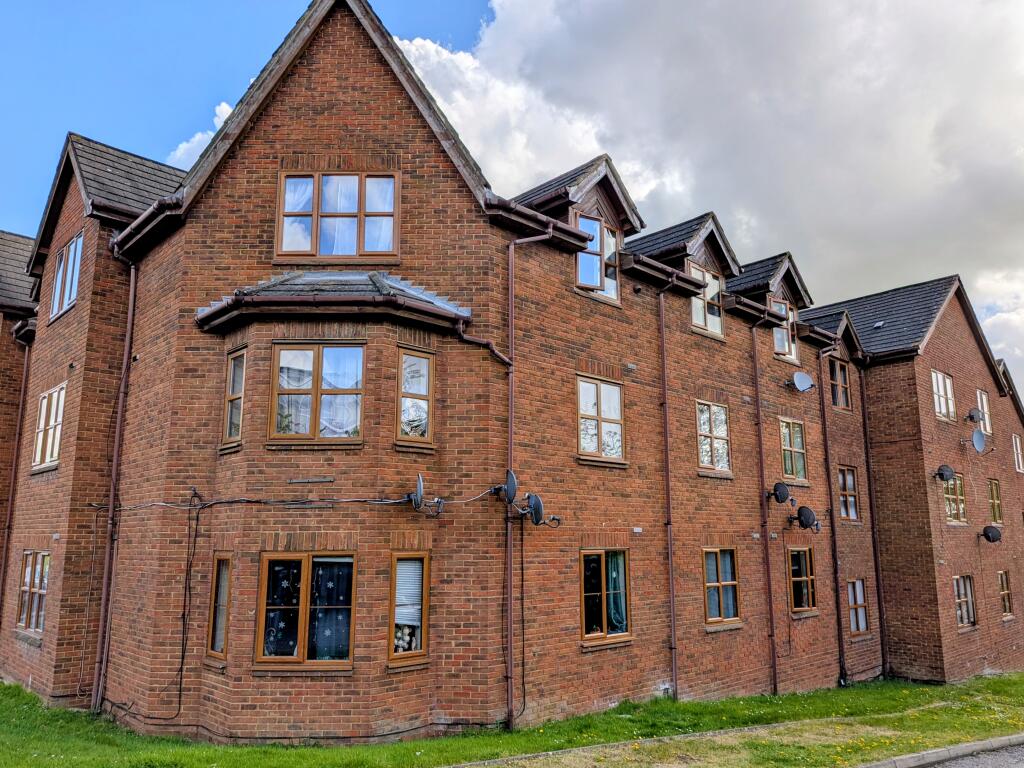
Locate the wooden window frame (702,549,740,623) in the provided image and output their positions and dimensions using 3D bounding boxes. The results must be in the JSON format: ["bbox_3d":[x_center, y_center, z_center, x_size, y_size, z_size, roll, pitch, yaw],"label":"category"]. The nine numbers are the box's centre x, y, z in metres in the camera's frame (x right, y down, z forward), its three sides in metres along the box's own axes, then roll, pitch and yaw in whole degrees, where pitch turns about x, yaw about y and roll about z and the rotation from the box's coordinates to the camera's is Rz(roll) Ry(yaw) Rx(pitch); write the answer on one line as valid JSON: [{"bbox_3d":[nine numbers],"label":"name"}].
[{"bbox_3d":[3.746,3.582,12.655,1.050,1.270,0.100,10,-15,-40],"label":"wooden window frame"}]

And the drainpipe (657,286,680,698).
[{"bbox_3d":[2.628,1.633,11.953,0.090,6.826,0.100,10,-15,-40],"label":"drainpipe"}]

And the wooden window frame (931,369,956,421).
[{"bbox_3d":[11.358,0.311,18.681,1.567,1.206,0.120,10,-15,-40],"label":"wooden window frame"}]

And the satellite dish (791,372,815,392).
[{"bbox_3d":[6.183,-0.032,15.111,0.420,0.420,0.280,7,-14,-29],"label":"satellite dish"}]

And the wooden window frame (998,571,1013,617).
[{"bbox_3d":[13.935,5.908,20.042,0.870,1.220,0.100,10,-15,-40],"label":"wooden window frame"}]

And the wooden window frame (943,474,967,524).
[{"bbox_3d":[11.629,2.971,18.597,1.300,1.250,0.100,10,-15,-40],"label":"wooden window frame"}]

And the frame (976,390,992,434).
[{"bbox_3d":[14.646,0.870,21.980,1.091,1.329,0.120,10,-15,-41],"label":"frame"}]

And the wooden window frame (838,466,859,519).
[{"bbox_3d":[8.104,2.635,17.080,0.990,1.250,0.100,10,-15,-40],"label":"wooden window frame"}]

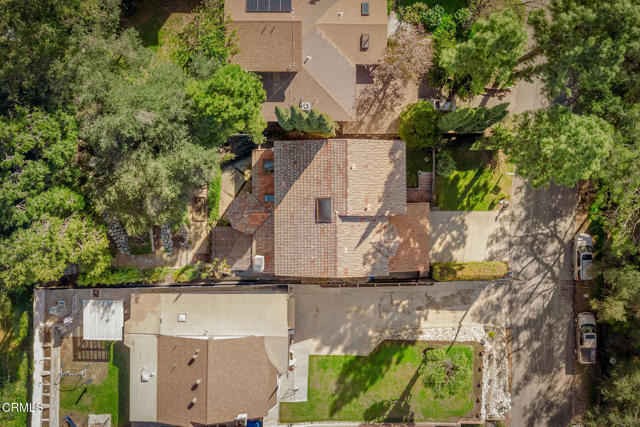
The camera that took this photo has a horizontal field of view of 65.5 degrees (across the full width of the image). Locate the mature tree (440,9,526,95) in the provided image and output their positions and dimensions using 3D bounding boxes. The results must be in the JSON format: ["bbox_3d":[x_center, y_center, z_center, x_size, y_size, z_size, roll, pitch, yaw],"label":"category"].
[{"bbox_3d":[14.400,-14.100,45.200,7.200,11.500,7.200,0,90,0],"label":"mature tree"}]

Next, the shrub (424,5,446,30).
[{"bbox_3d":[11.440,-19.410,49.300,2.100,2.300,2.400,0,90,0],"label":"shrub"}]

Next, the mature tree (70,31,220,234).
[{"bbox_3d":[-15.540,-7.170,44.600,12.800,11.000,16.800,0,90,0],"label":"mature tree"}]

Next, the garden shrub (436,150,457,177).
[{"bbox_3d":[12.860,-5.080,50.600,1.900,2.000,2.400,0,90,0],"label":"garden shrub"}]

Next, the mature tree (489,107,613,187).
[{"bbox_3d":[19.400,-5.600,45.000,9.000,13.000,6.800,0,90,0],"label":"mature tree"}]

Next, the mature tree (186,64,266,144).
[{"bbox_3d":[-8.580,-10.000,45.700,6.800,8.000,6.800,0,90,0],"label":"mature tree"}]

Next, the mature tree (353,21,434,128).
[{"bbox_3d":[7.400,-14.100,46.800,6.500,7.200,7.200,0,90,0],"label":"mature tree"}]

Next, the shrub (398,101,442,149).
[{"bbox_3d":[9.630,-8.620,48.200,3.900,4.400,4.300,0,90,0],"label":"shrub"}]

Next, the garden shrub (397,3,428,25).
[{"bbox_3d":[9.160,-19.800,49.300,3.000,2.300,2.200,0,90,0],"label":"garden shrub"}]

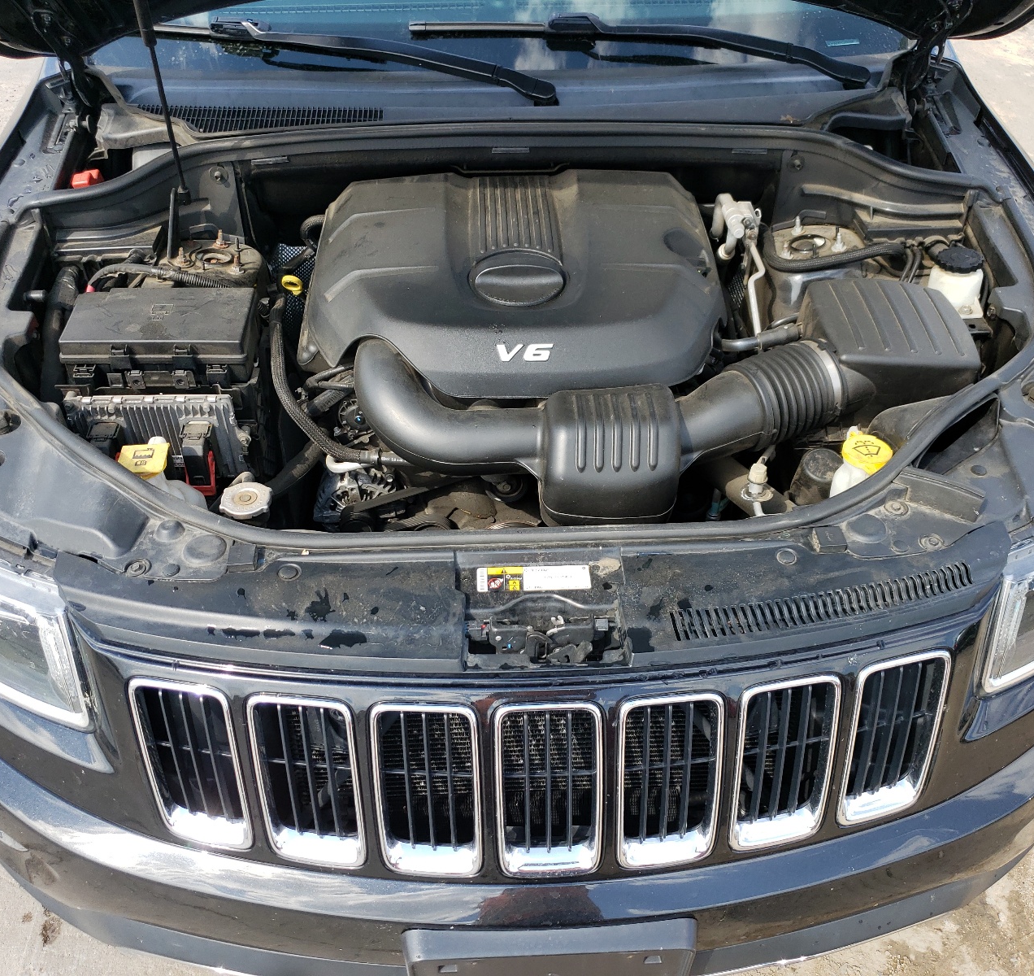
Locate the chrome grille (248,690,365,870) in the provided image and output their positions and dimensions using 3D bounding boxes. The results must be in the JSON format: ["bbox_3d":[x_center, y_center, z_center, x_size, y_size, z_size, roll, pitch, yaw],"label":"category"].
[{"bbox_3d":[-0.218,0.298,1.043,0.112,0.215,0.050,5,25,5],"label":"chrome grille"}]

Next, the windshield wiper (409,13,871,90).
[{"bbox_3d":[0.209,-0.783,1.720,0.816,0.065,0.075,9,55,5],"label":"windshield wiper"}]

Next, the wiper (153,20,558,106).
[{"bbox_3d":[-0.344,-0.765,1.717,0.855,0.065,0.075,11,56,6],"label":"wiper"}]

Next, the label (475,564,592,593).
[{"bbox_3d":[0.019,0.102,1.102,0.126,0.003,0.035,-2,47,-2],"label":"label"}]

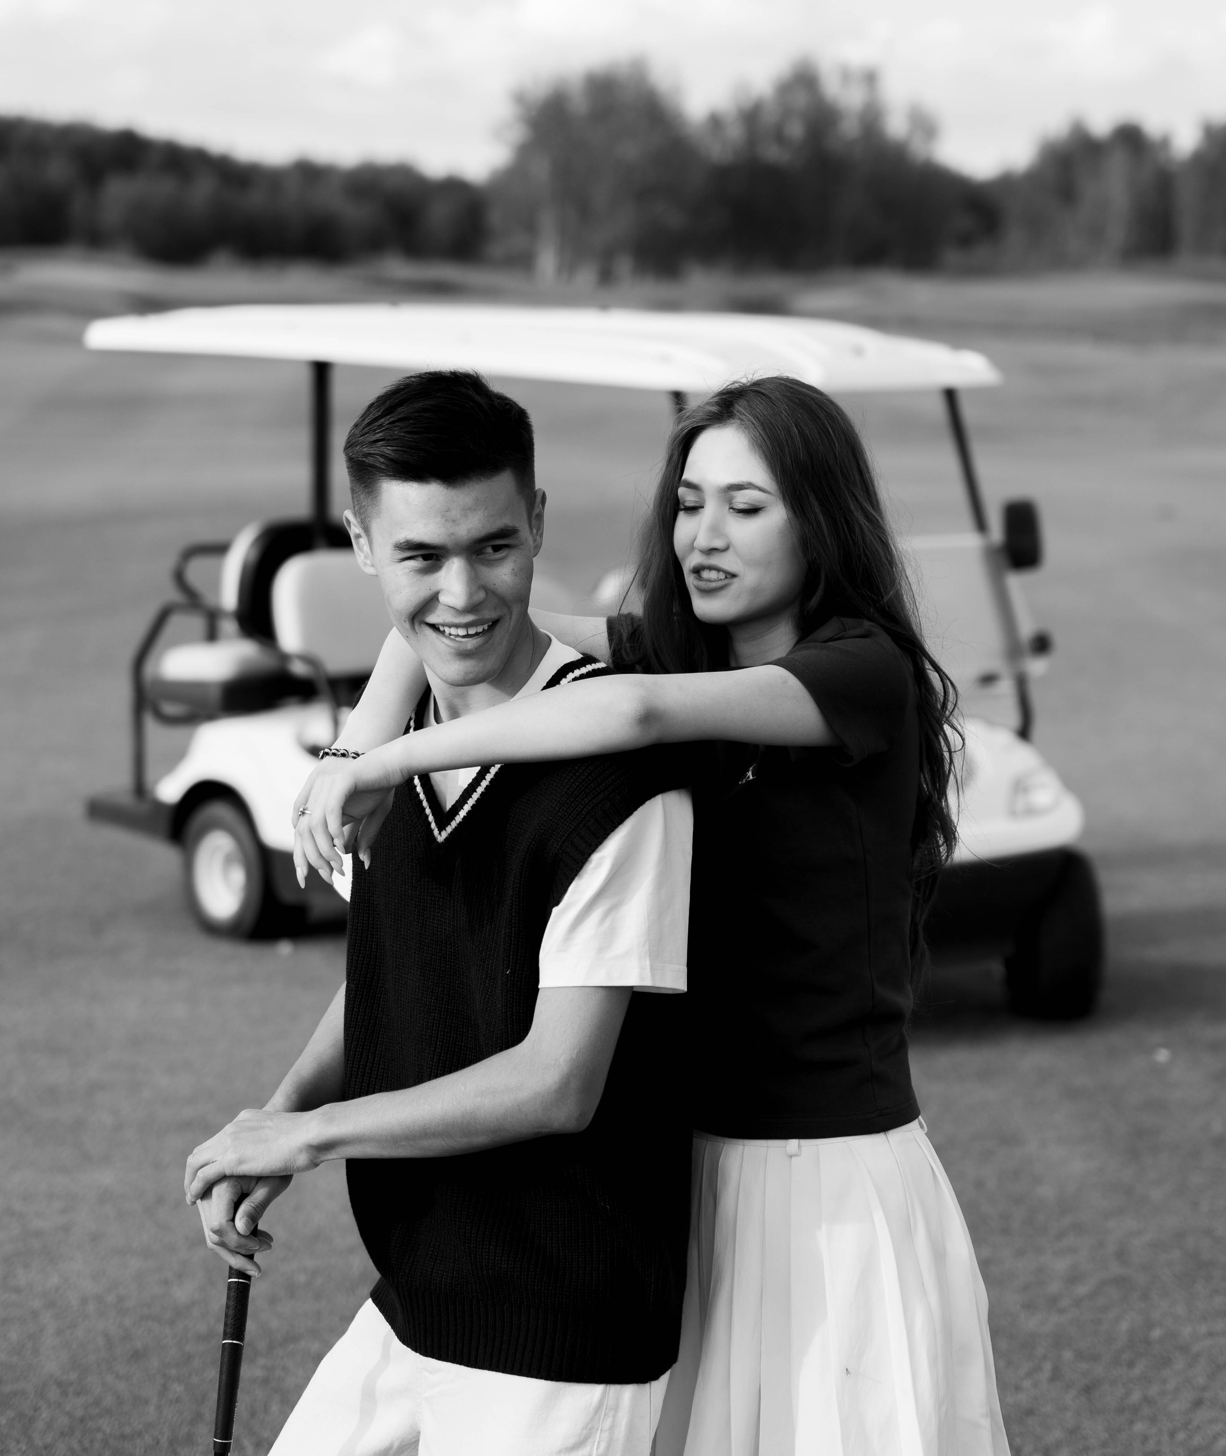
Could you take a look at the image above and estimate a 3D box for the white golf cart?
[{"bbox_3d":[-0.125,-0.249,10.617,1.220,1.940,3.620,-7,10,-42],"label":"white golf cart"}]

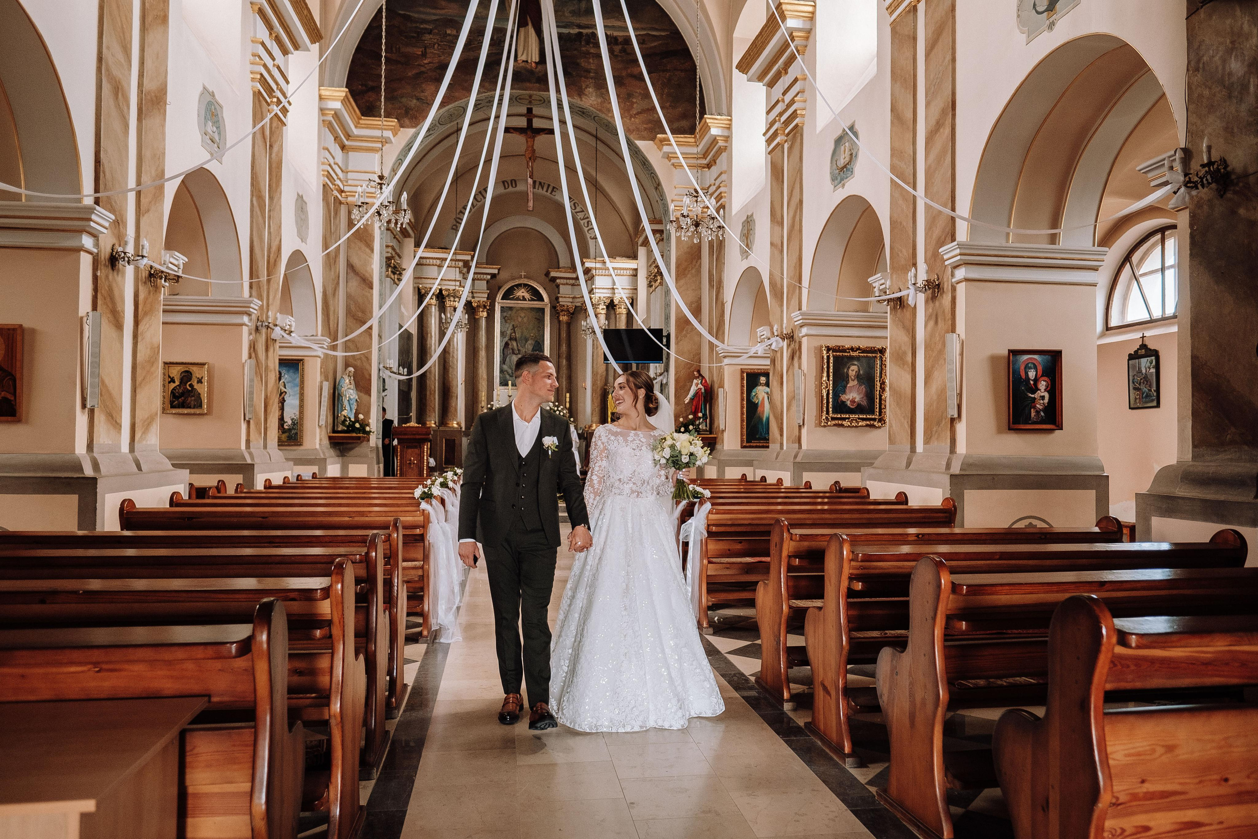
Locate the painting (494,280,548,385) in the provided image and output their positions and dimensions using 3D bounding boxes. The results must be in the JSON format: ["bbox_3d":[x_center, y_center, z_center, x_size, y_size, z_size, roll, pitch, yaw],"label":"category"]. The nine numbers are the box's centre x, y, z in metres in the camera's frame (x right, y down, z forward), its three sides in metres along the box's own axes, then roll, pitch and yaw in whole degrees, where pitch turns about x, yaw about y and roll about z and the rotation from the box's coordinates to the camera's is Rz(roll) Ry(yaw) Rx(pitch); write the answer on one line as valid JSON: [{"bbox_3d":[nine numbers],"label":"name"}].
[{"bbox_3d":[-2.511,-1.986,19.849,1.265,2.545,0.150,1,-2,-9],"label":"painting"}]

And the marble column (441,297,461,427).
[{"bbox_3d":[-3.692,-1.271,17.388,0.410,2.868,0.410,1,-2,-9],"label":"marble column"}]

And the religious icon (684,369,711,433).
[{"bbox_3d":[1.177,-0.319,14.352,0.400,1.080,0.360,0,-2,23],"label":"religious icon"}]

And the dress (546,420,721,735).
[{"bbox_3d":[0.038,0.768,4.435,0.900,1.460,0.850,1,-2,-9],"label":"dress"}]

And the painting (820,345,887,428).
[{"bbox_3d":[2.976,-0.442,11.149,0.932,1.108,0.090,1,-2,-9],"label":"painting"}]

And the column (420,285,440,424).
[{"bbox_3d":[-4.101,-1.293,17.225,0.410,2.894,0.410,1,-2,-9],"label":"column"}]

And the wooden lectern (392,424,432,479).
[{"bbox_3d":[-3.825,0.757,14.881,0.660,1.345,0.500,1,-2,-9],"label":"wooden lectern"}]

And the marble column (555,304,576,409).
[{"bbox_3d":[-1.432,-1.200,18.941,0.420,2.870,0.420,1,-2,-9],"label":"marble column"}]

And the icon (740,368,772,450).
[{"bbox_3d":[2.355,-0.196,14.956,0.760,1.425,0.080,1,-2,-9],"label":"icon"}]

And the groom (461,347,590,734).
[{"bbox_3d":[-0.513,0.576,4.185,0.650,1.815,0.450,1,-2,-9],"label":"groom"}]

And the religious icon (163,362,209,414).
[{"bbox_3d":[-4.819,-0.338,9.116,0.462,0.560,0.060,1,-2,-9],"label":"religious icon"}]

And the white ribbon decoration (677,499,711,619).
[{"bbox_3d":[0.474,1.022,6.214,0.260,0.860,0.300,1,-2,-9],"label":"white ribbon decoration"}]

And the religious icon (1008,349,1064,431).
[{"bbox_3d":[3.529,-0.254,7.318,0.522,0.697,0.060,1,-2,-9],"label":"religious icon"}]

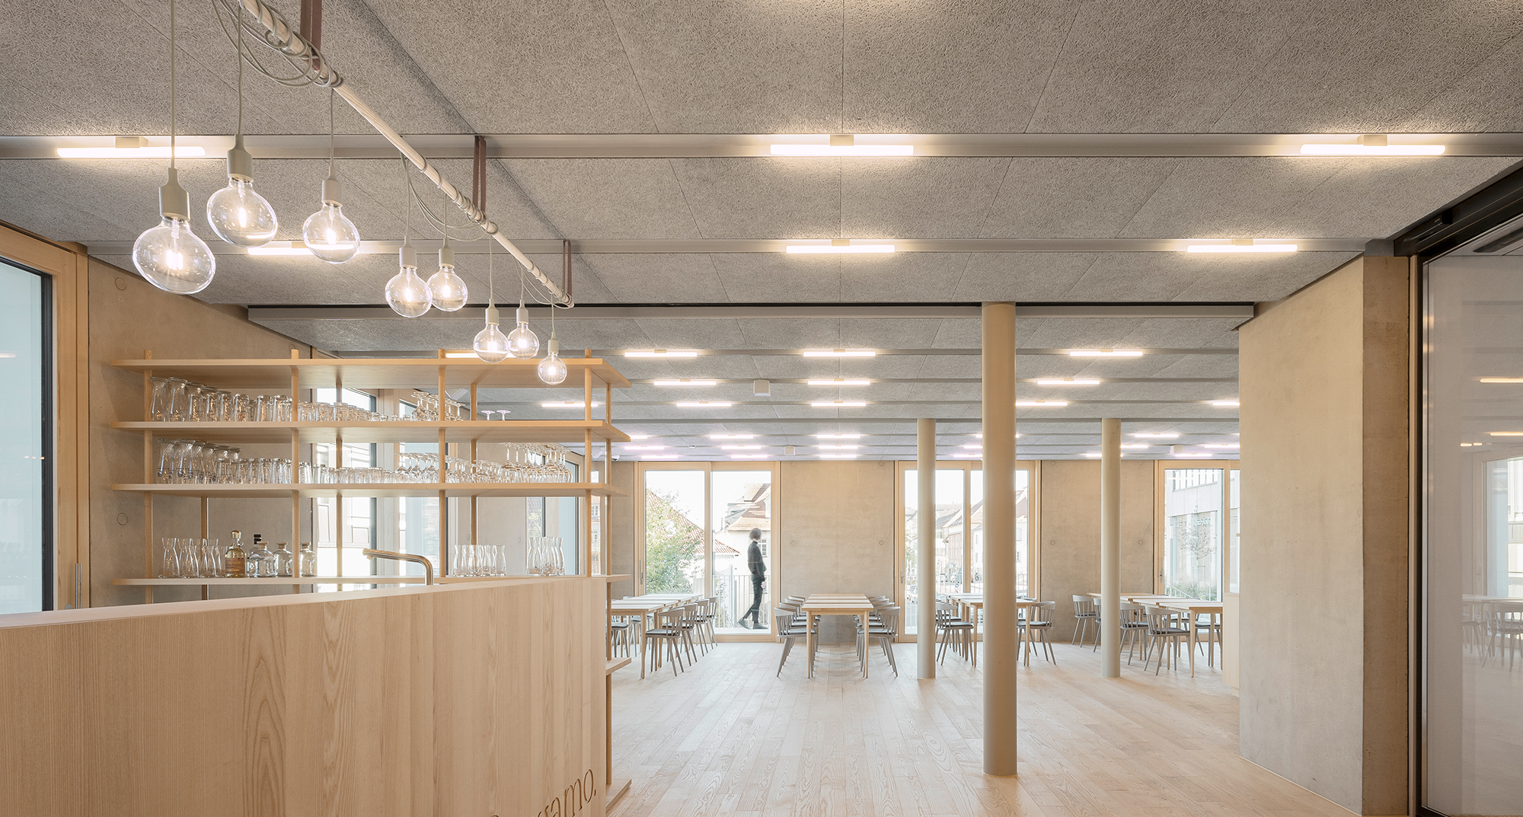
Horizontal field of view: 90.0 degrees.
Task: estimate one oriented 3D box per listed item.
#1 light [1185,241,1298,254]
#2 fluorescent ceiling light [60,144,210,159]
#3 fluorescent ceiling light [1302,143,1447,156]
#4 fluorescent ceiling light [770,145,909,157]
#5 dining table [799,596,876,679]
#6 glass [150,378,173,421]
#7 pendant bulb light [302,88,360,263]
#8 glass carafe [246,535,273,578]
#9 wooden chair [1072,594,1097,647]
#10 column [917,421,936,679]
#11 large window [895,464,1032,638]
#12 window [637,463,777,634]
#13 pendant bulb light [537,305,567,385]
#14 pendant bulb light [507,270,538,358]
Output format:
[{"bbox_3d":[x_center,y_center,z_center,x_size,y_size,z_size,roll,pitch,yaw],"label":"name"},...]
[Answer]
[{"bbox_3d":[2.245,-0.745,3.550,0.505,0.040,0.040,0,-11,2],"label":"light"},{"bbox_3d":[-2.207,-0.902,2.667,0.510,0.055,0.045,0,0,0],"label":"fluorescent ceiling light"},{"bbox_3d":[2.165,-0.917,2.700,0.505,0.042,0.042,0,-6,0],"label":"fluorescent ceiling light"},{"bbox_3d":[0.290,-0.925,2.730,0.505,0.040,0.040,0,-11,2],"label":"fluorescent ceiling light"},{"bbox_3d":[0.957,2.779,9.520,0.760,0.740,3.050,-1,-11,5],"label":"dining table"},{"bbox_3d":[-2.838,-0.037,3.600,0.078,0.210,0.078,0,-6,0],"label":"glass"},{"bbox_3d":[-1.063,-0.579,1.880,0.125,0.425,0.125,0,0,0],"label":"pendant bulb light"},{"bbox_3d":[-2.539,0.749,3.850,0.092,0.213,0.092,0,-11,2],"label":"glass carafe"},{"bbox_3d":[4.904,3.167,11.350,0.530,0.760,0.520,0,-6,0],"label":"wooden chair"},{"bbox_3d":[1.738,1.450,8.030,0.194,2.720,0.194,0,0,0],"label":"column"},{"bbox_3d":[3.190,2.195,11.800,2.160,2.760,0.150,0,-6,0],"label":"large window"},{"bbox_3d":[-0.814,2.147,11.450,2.130,2.630,0.130,0,0,0],"label":"window"},{"bbox_3d":[-0.938,-0.291,3.420,0.127,0.365,0.127,0,-11,2],"label":"pendant bulb light"},{"bbox_3d":[-0.970,-0.381,3.100,0.127,0.360,0.127,0,-11,2],"label":"pendant bulb light"}]

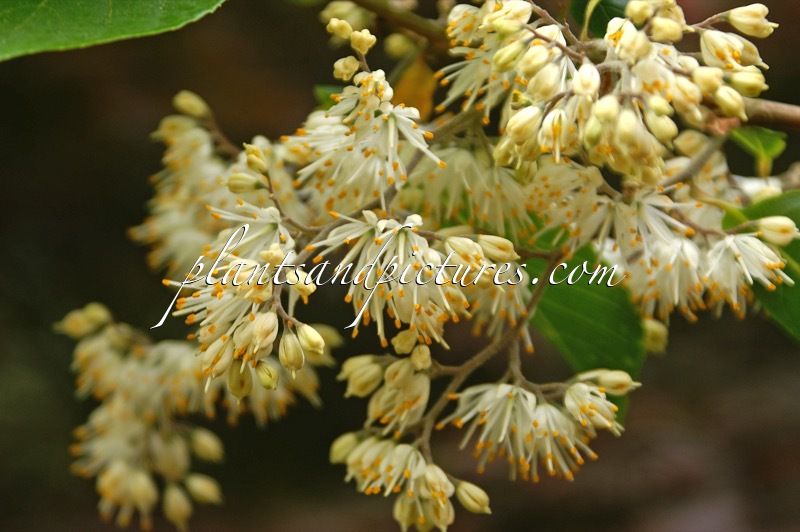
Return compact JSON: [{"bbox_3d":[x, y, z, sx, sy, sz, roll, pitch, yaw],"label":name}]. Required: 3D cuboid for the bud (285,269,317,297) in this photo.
[{"bbox_3d":[-0.021,0.004,0.495,0.008,0.005,0.005,41,0,11],"label":"bud"}]

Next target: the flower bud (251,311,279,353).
[{"bbox_3d":[-0.029,0.014,0.496,0.005,0.010,0.005,23,-12,0],"label":"flower bud"}]

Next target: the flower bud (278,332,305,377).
[{"bbox_3d":[-0.023,0.019,0.500,0.005,0.010,0.005,-6,-9,0],"label":"flower bud"}]

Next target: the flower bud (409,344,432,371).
[{"bbox_3d":[0.005,0.020,0.512,0.005,0.005,0.007,0,31,-3],"label":"flower bud"}]

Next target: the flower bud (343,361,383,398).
[{"bbox_3d":[-0.008,0.025,0.515,0.010,0.006,0.006,-43,0,-9],"label":"flower bud"}]

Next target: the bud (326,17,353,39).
[{"bbox_3d":[-0.019,-0.077,0.750,0.009,0.006,0.006,35,0,-12],"label":"bud"}]

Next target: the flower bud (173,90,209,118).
[{"bbox_3d":[-0.073,-0.056,0.810,0.013,0.008,0.008,27,0,-6],"label":"flower bud"}]

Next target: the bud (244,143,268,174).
[{"bbox_3d":[-0.031,-0.023,0.508,0.004,0.008,0.004,-35,9,0],"label":"bud"}]

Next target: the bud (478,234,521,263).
[{"bbox_3d":[0.021,-0.004,0.505,0.010,0.005,0.005,24,0,6],"label":"bud"}]

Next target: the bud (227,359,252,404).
[{"bbox_3d":[-0.035,0.024,0.503,0.005,0.010,0.005,4,-6,0],"label":"bud"}]

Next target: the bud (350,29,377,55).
[{"bbox_3d":[-0.008,-0.048,0.497,0.005,0.005,0.006,0,-28,-7],"label":"bud"}]

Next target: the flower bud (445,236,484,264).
[{"bbox_3d":[0.014,-0.003,0.500,0.009,0.006,0.006,29,0,18],"label":"flower bud"}]

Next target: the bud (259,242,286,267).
[{"bbox_3d":[-0.027,-0.002,0.500,0.007,0.005,0.005,-15,0,-33],"label":"bud"}]

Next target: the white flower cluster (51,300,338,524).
[{"bbox_3d":[-0.050,0.037,0.575,0.067,0.053,0.050,0,10,0],"label":"white flower cluster"}]

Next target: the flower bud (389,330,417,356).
[{"bbox_3d":[0.001,0.017,0.515,0.005,0.005,0.007,0,21,34],"label":"flower bud"}]

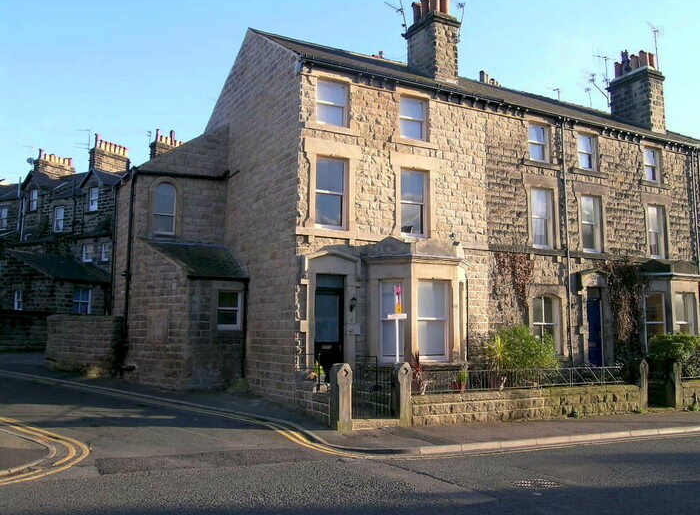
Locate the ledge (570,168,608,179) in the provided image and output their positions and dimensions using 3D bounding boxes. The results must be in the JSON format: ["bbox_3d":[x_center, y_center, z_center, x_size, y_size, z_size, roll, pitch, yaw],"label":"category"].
[{"bbox_3d":[7.591,-2.658,19.949,1.513,0.165,0.220,4,-8,-27],"label":"ledge"}]

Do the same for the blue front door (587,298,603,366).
[{"bbox_3d":[7.508,2.339,19.470,0.860,2.150,0.080,4,-8,-27],"label":"blue front door"}]

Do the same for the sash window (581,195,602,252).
[{"bbox_3d":[7.579,-1.033,19.890,0.915,1.829,0.130,4,-8,-27],"label":"sash window"}]

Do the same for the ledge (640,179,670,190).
[{"bbox_3d":[10.329,-2.477,21.344,1.481,0.165,0.220,4,-8,-27],"label":"ledge"}]

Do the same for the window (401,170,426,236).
[{"bbox_3d":[1.713,-1.446,16.919,0.915,1.829,0.130,4,-8,-27],"label":"window"}]

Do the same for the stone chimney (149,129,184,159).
[{"bbox_3d":[-11.391,-6.423,38.984,0.750,2.400,2.400,-3,-8,27],"label":"stone chimney"}]

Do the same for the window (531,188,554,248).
[{"bbox_3d":[5.749,-1.162,18.963,0.905,1.829,0.130,4,-8,-27],"label":"window"}]

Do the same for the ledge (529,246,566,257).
[{"bbox_3d":[5.768,-0.160,18.426,1.340,0.173,0.203,4,-8,-26],"label":"ledge"}]

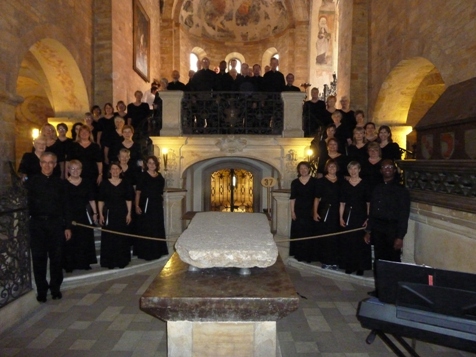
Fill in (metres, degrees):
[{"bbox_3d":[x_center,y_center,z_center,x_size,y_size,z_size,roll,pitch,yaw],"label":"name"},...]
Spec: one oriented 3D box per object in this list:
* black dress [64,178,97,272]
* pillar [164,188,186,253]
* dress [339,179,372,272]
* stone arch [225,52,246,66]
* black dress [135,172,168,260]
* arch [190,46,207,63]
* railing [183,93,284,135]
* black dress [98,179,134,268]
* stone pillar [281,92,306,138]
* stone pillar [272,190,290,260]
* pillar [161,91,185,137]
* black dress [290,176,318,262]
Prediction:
[{"bbox_3d":[-2.337,0.678,5.070,0.490,1.360,0.350,-1,3,-18],"label":"black dress"},{"bbox_3d":[-1.136,0.784,6.200,0.370,1.220,0.380,0,3,0],"label":"pillar"},{"bbox_3d":[1.736,0.687,5.080,0.500,1.370,0.350,1,3,18],"label":"dress"},{"bbox_3d":[-0.102,-4.825,14.000,0.840,0.620,0.420,0,3,0],"label":"stone arch"},{"bbox_3d":[-1.414,0.629,5.620,0.540,1.420,0.380,-1,3,-25],"label":"black dress"},{"bbox_3d":[-1.531,-4.849,13.500,0.750,0.620,0.400,-2,4,-40],"label":"arch"},{"bbox_3d":[-0.117,-1.370,7.300,2.200,0.920,0.100,0,3,0],"label":"railing"},{"bbox_3d":[-1.859,0.696,5.260,0.530,1.360,0.360,-1,3,-20],"label":"black dress"},{"bbox_3d":[1.187,-1.347,7.350,0.500,0.960,0.460,0,3,0],"label":"stone pillar"},{"bbox_3d":[0.784,0.848,6.200,0.360,1.230,0.380,0,3,0],"label":"stone pillar"},{"bbox_3d":[-1.411,-1.383,7.350,0.500,0.960,0.460,0,3,0],"label":"pillar"},{"bbox_3d":[1.091,0.668,5.600,0.500,1.390,0.360,1,3,14],"label":"black dress"}]

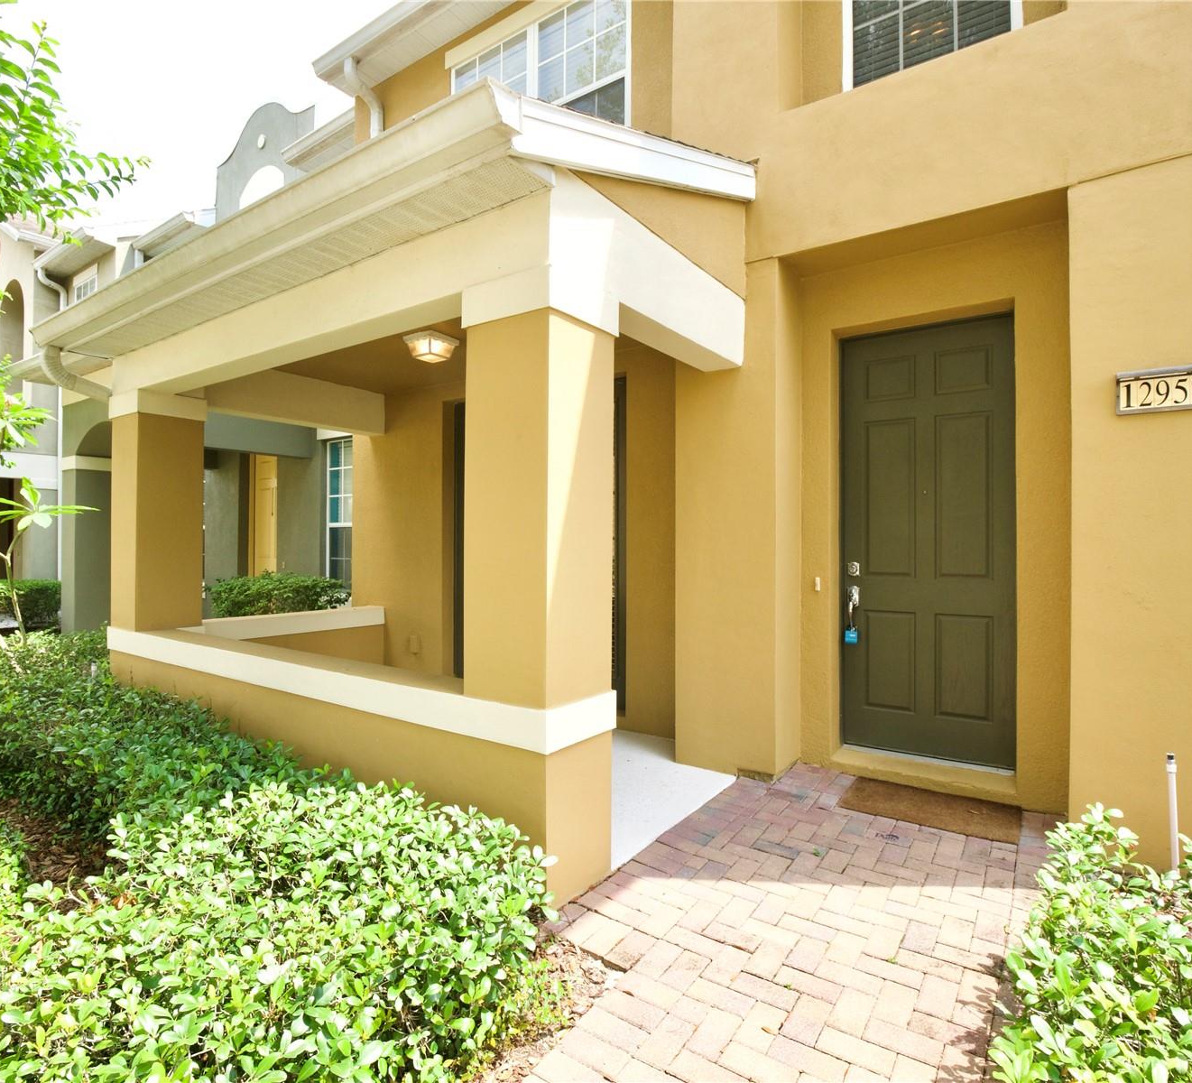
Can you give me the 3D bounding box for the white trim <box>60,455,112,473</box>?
[{"bbox_3d":[-6.013,-0.930,7.936,0.430,0.160,0.430,0,0,35],"label":"white trim"}]

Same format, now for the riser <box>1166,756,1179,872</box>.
[{"bbox_3d":[2.169,1.060,2.500,0.035,0.541,0.035,-2,0,35],"label":"riser"}]

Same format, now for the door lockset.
[{"bbox_3d":[1.543,0.439,4.013,0.075,0.361,0.085,0,0,35],"label":"door lockset"}]

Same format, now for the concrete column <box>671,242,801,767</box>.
[{"bbox_3d":[0.867,-0.119,4.056,0.622,2.907,0.463,0,0,35],"label":"concrete column"}]

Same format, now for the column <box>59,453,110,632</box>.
[{"bbox_3d":[-6.015,0.150,7.938,0.410,2.310,0.410,0,0,35],"label":"column"}]

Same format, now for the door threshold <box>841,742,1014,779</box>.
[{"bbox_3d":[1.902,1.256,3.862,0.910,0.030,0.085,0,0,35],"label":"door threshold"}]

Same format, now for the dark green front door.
[{"bbox_3d":[1.899,0.007,3.838,0.915,2.450,0.050,0,0,35],"label":"dark green front door"}]

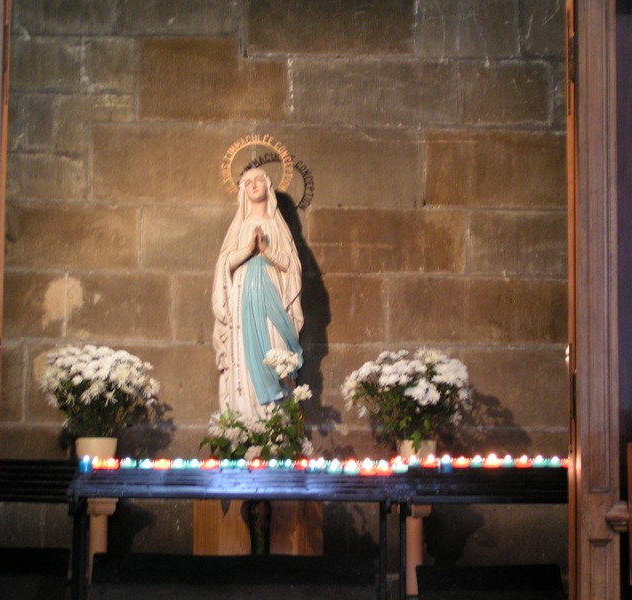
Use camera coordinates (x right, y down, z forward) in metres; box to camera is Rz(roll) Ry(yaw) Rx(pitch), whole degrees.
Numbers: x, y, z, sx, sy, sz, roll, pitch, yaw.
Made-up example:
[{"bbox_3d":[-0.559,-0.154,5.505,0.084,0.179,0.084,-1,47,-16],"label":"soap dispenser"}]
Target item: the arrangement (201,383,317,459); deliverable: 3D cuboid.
[{"bbox_3d":[-0.247,0.529,7.020,0.480,0.360,0.320,0,-5,0],"label":"arrangement"}]

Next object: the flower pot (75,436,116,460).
[{"bbox_3d":[-0.954,0.673,7.200,0.180,0.160,0.180,0,-5,0],"label":"flower pot"}]

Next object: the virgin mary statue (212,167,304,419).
[{"bbox_3d":[-0.253,-0.011,7.320,0.405,1.160,0.330,0,-5,6],"label":"virgin mary statue"}]

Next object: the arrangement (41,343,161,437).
[{"bbox_3d":[-0.932,0.396,7.200,0.520,0.420,0.460,0,-5,0],"label":"arrangement"}]

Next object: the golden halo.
[{"bbox_3d":[-0.261,-0.604,7.420,0.325,0.265,0.020,0,-5,2],"label":"golden halo"}]

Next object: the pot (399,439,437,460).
[{"bbox_3d":[0.439,0.677,7.200,0.170,0.155,0.170,0,-5,0],"label":"pot"}]

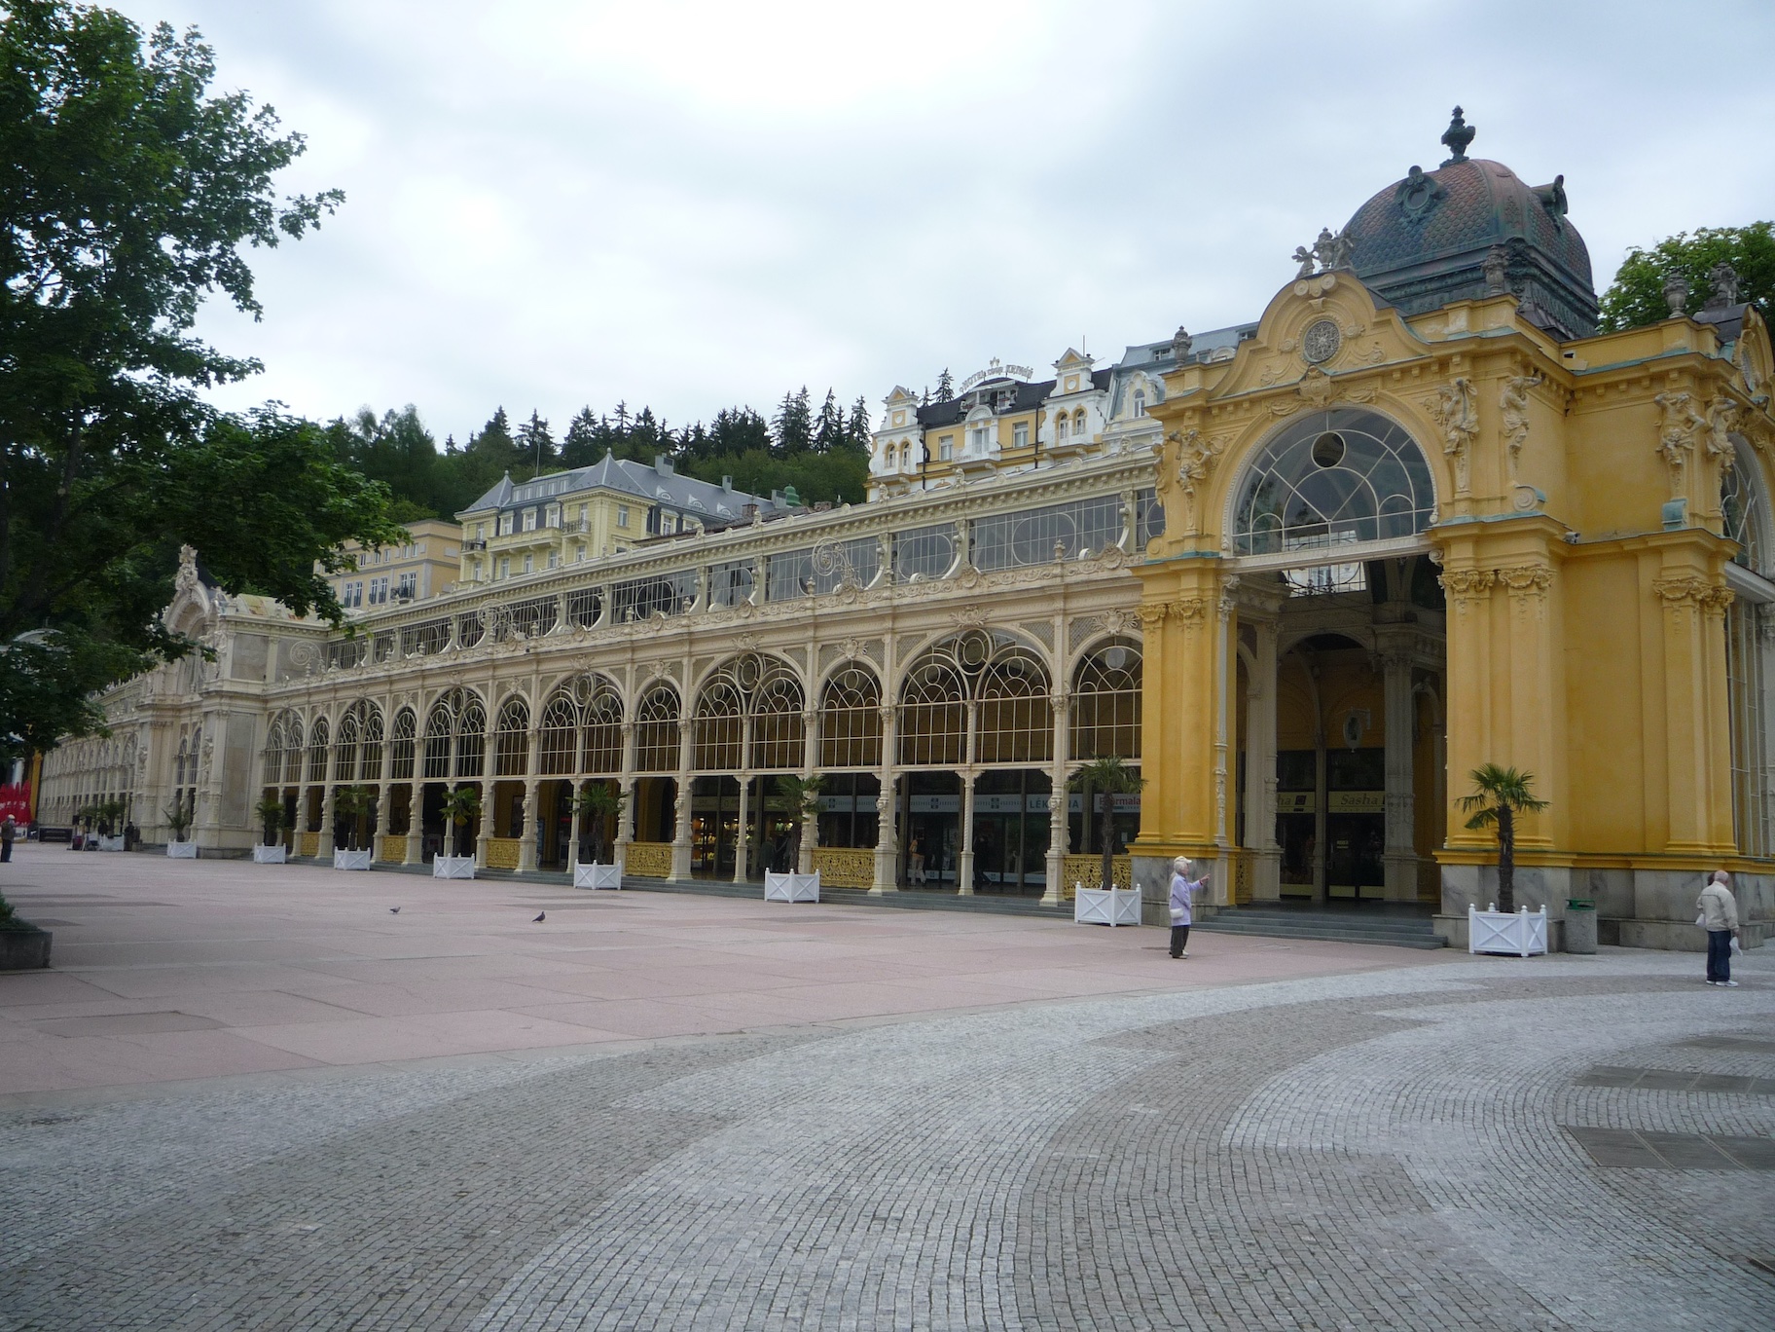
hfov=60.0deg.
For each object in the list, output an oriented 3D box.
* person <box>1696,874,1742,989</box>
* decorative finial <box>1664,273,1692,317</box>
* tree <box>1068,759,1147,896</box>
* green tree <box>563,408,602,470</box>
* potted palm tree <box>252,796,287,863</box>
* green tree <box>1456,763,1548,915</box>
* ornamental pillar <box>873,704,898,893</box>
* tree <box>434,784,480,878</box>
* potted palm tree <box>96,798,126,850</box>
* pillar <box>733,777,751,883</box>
[{"bbox_3d":[12.657,3.997,23.472,0.420,1.730,0.580,5,-8,-20],"label":"person"},{"bbox_3d":[17.337,-8.141,33.800,0.600,1.080,0.600,-5,-10,45],"label":"decorative finial"},{"bbox_3d":[5.376,3.865,37.859,1.826,3.261,1.771,2,-7,0],"label":"tree"},{"bbox_3d":[-39.999,-26.681,199.145,5.600,14.000,5.600,2,-7,0],"label":"green tree"},{"bbox_3d":[-32.048,8.453,79.800,1.750,3.450,1.800,8,-9,-42],"label":"potted palm tree"},{"bbox_3d":[11.195,3.154,27.954,1.600,2.706,1.600,-5,-10,44],"label":"green tree"},{"bbox_3d":[-0.045,3.607,41.915,0.470,5.135,0.440,9,-10,-44],"label":"ornamental pillar"},{"bbox_3d":[-15.531,6.019,55.646,1.600,3.304,1.600,8,-9,-42],"label":"tree"},{"bbox_3d":[-41.345,8.380,81.358,1.550,2.745,1.550,8,-9,-39],"label":"potted palm tree"},{"bbox_3d":[-4.833,5.523,51.700,0.380,3.550,0.420,9,-10,-43],"label":"pillar"}]

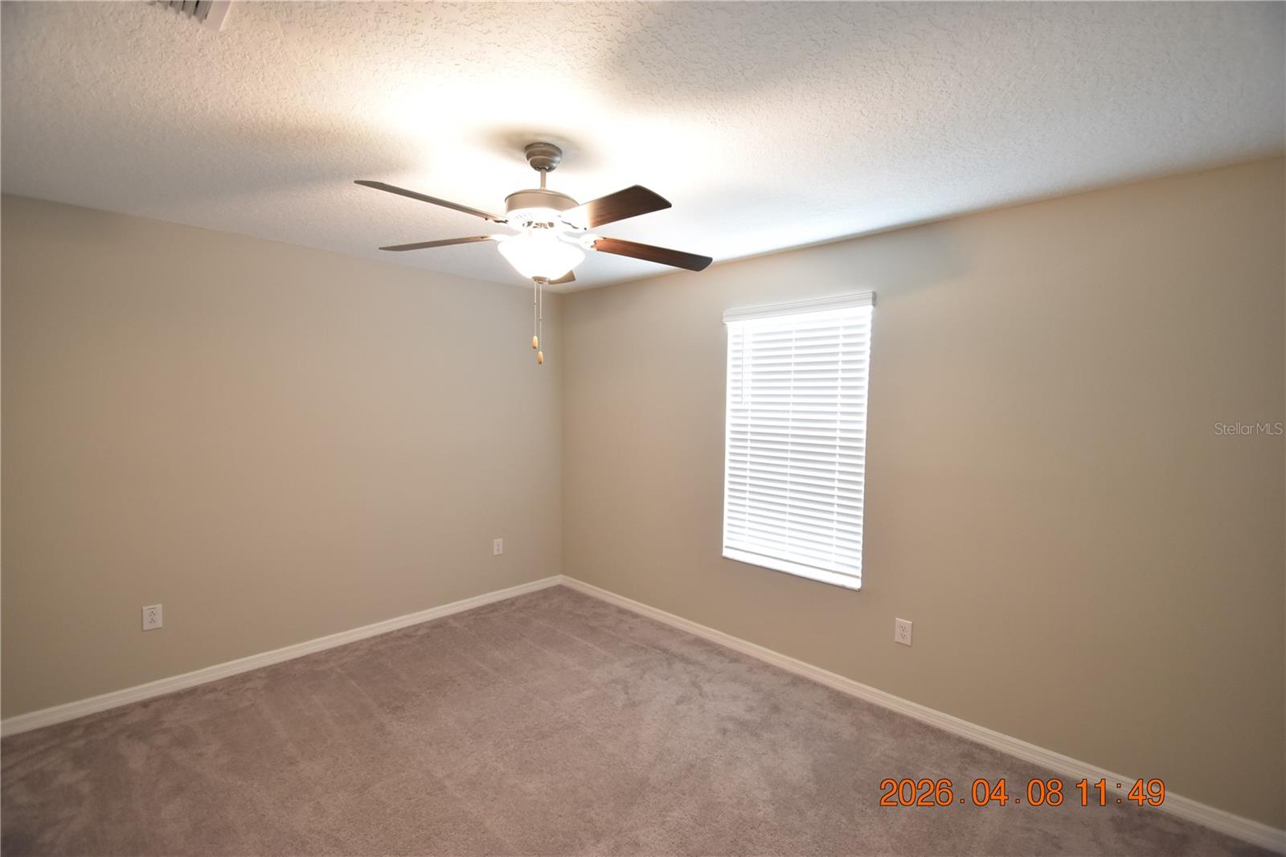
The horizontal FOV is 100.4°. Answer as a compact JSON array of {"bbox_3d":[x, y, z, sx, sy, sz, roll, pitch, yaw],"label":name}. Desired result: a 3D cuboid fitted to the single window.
[{"bbox_3d":[0.845,0.062,3.097,0.911,1.555,0.070,4,4,43],"label":"single window"}]

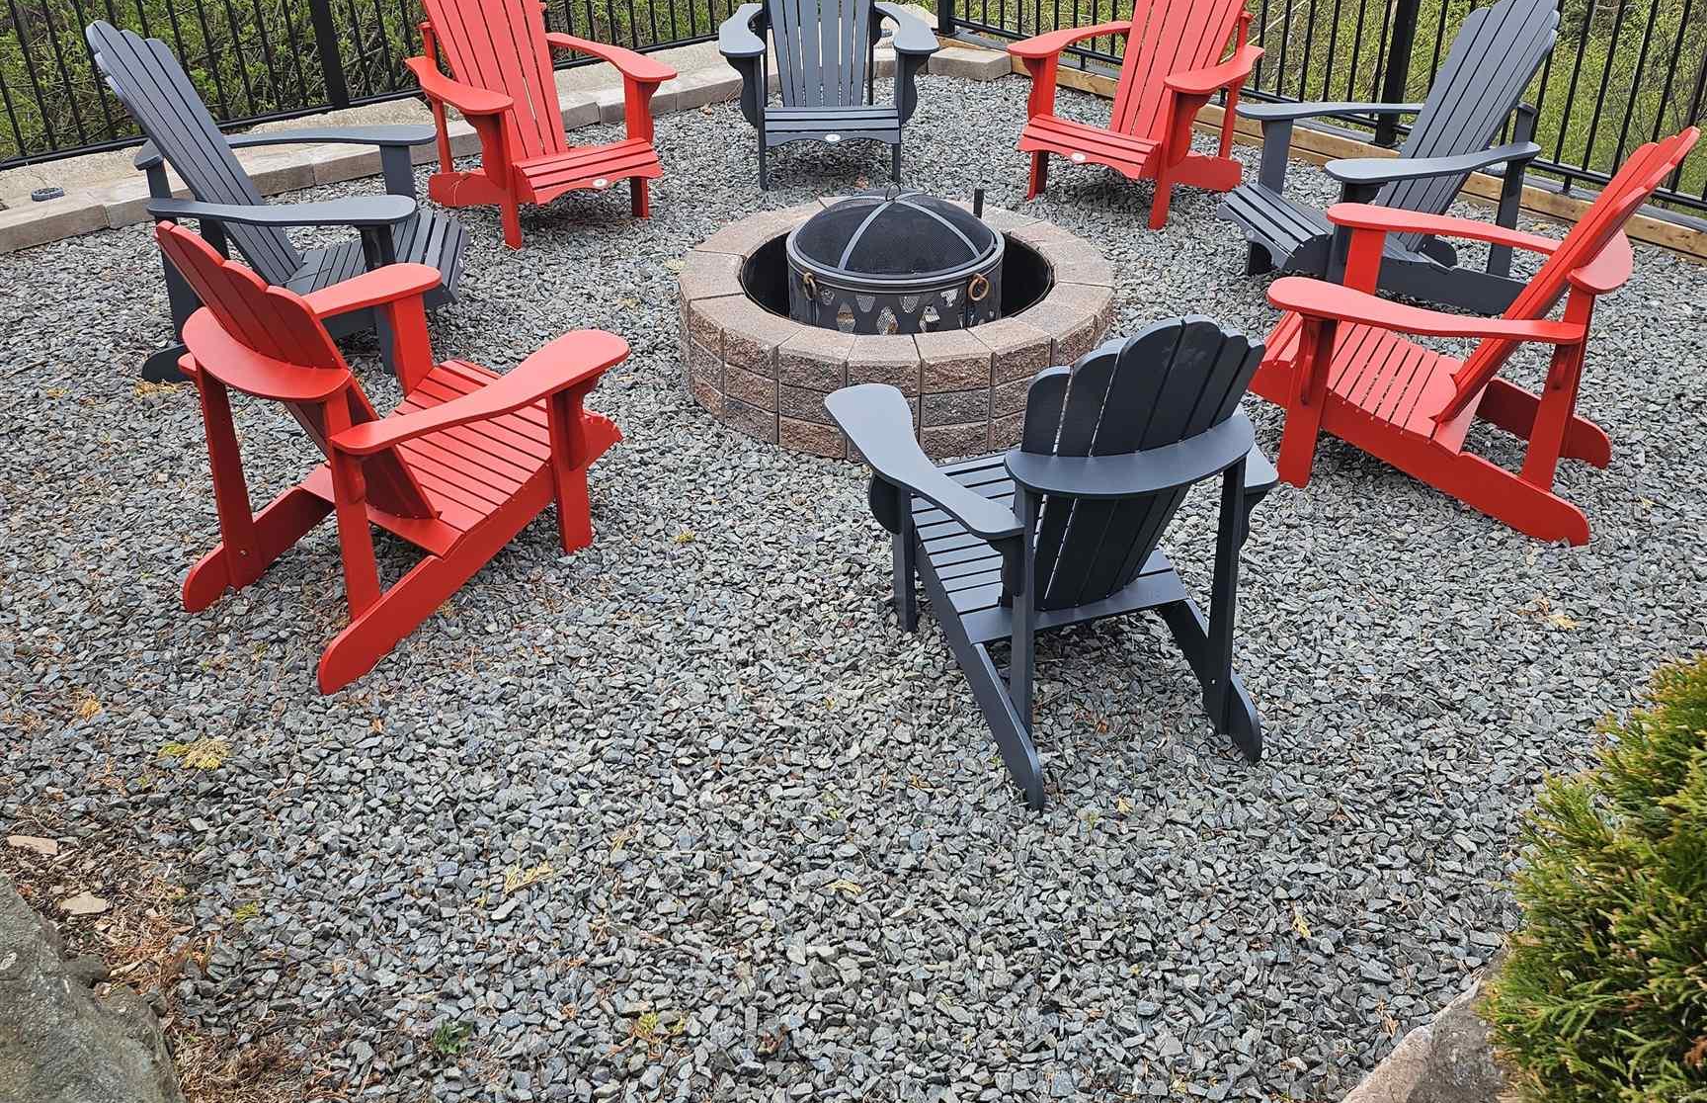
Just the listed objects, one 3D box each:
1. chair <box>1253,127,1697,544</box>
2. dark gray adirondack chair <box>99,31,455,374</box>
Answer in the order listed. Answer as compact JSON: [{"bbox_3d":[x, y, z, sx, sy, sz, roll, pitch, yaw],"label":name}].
[{"bbox_3d":[1.605,-0.677,4.196,0.930,1.020,0.800,15,36,23],"label":"chair"},{"bbox_3d":[-1.738,-1.108,4.859,0.930,1.020,0.800,-5,33,-7],"label":"dark gray adirondack chair"}]

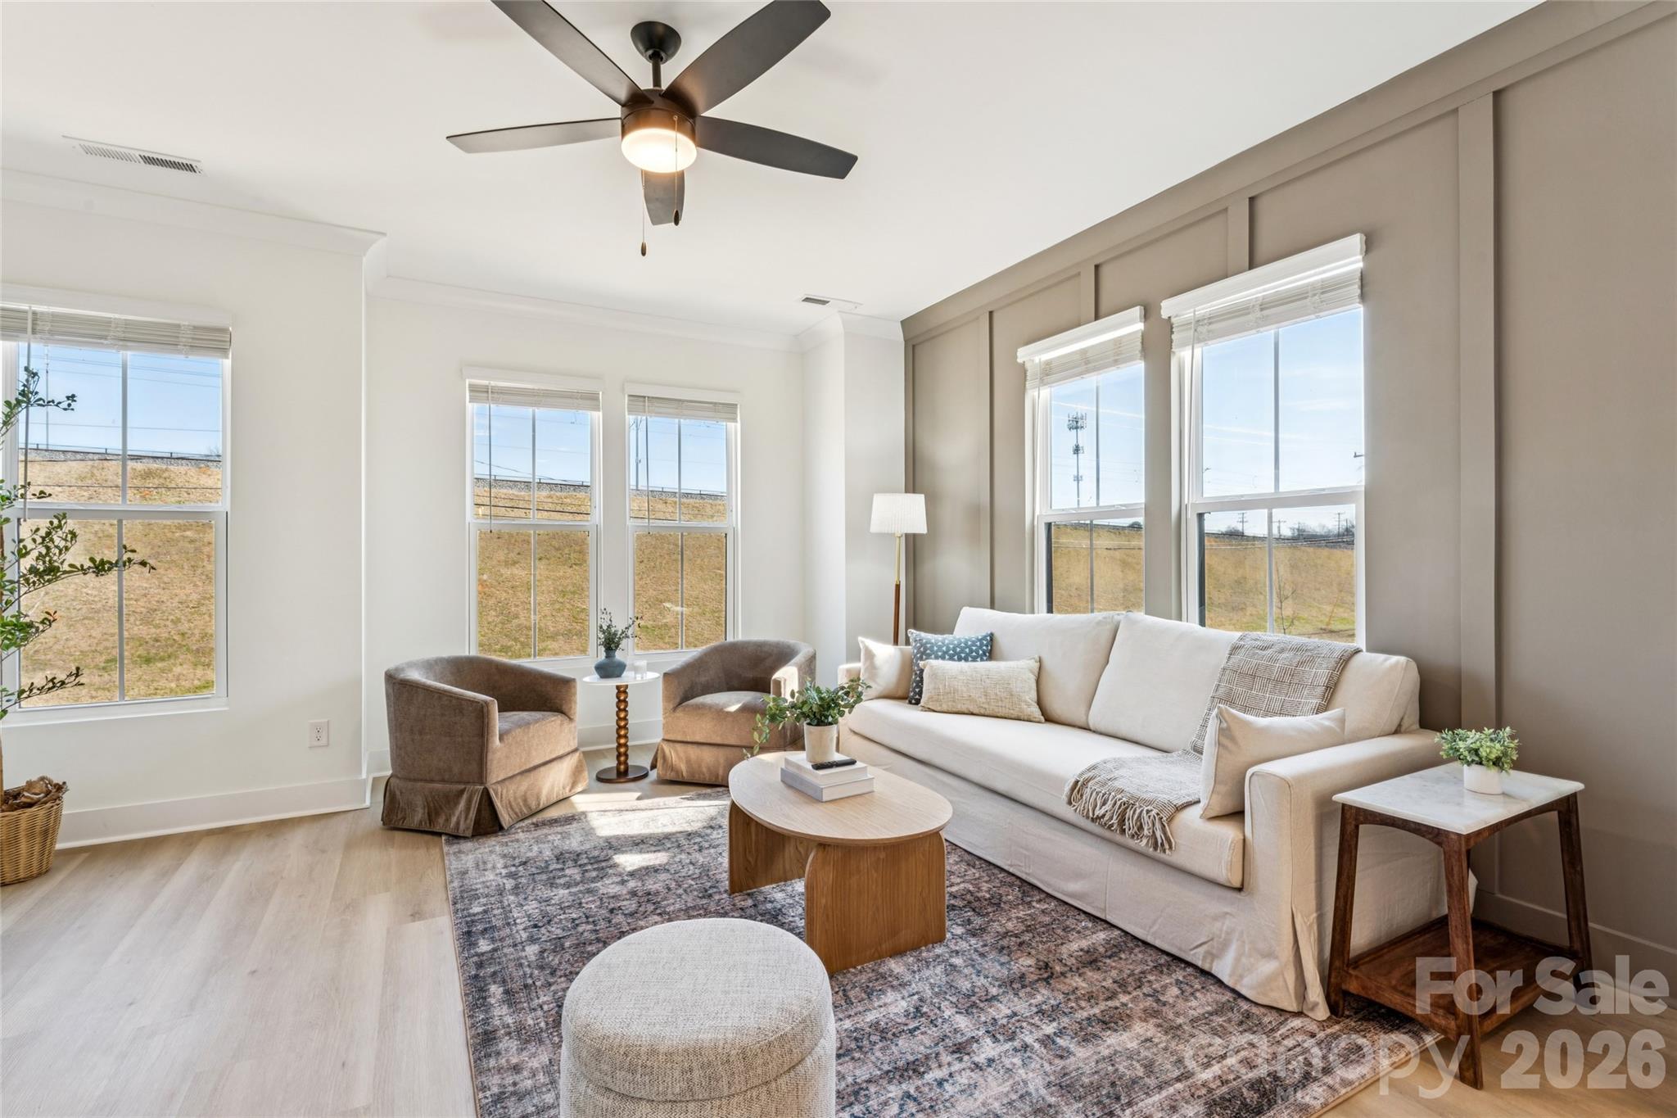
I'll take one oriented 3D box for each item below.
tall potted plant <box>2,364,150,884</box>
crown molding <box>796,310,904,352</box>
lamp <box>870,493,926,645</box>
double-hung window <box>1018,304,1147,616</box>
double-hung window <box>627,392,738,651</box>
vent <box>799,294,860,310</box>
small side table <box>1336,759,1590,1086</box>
[{"bbox_3d":[-3.155,0.207,2.784,0.840,1.980,0.660,0,0,-29],"label":"tall potted plant"},{"bbox_3d":[0.060,-1.495,5.064,0.520,0.095,0.720,0,0,-30],"label":"crown molding"},{"bbox_3d":[0.369,0.393,4.560,0.345,1.585,0.345,0,0,0],"label":"lamp"},{"bbox_3d":[1.200,-0.259,3.660,0.120,1.720,0.770,0,0,-30],"label":"double-hung window"},{"bbox_3d":[-1.018,-0.218,4.912,0.750,1.637,0.120,0,0,-29],"label":"double-hung window"},{"bbox_3d":[-0.059,-1.537,4.510,0.400,0.015,0.140,0,0,-30],"label":"vent"},{"bbox_3d":[1.624,0.902,1.948,0.708,0.577,0.295,0,0,-29],"label":"small side table"}]

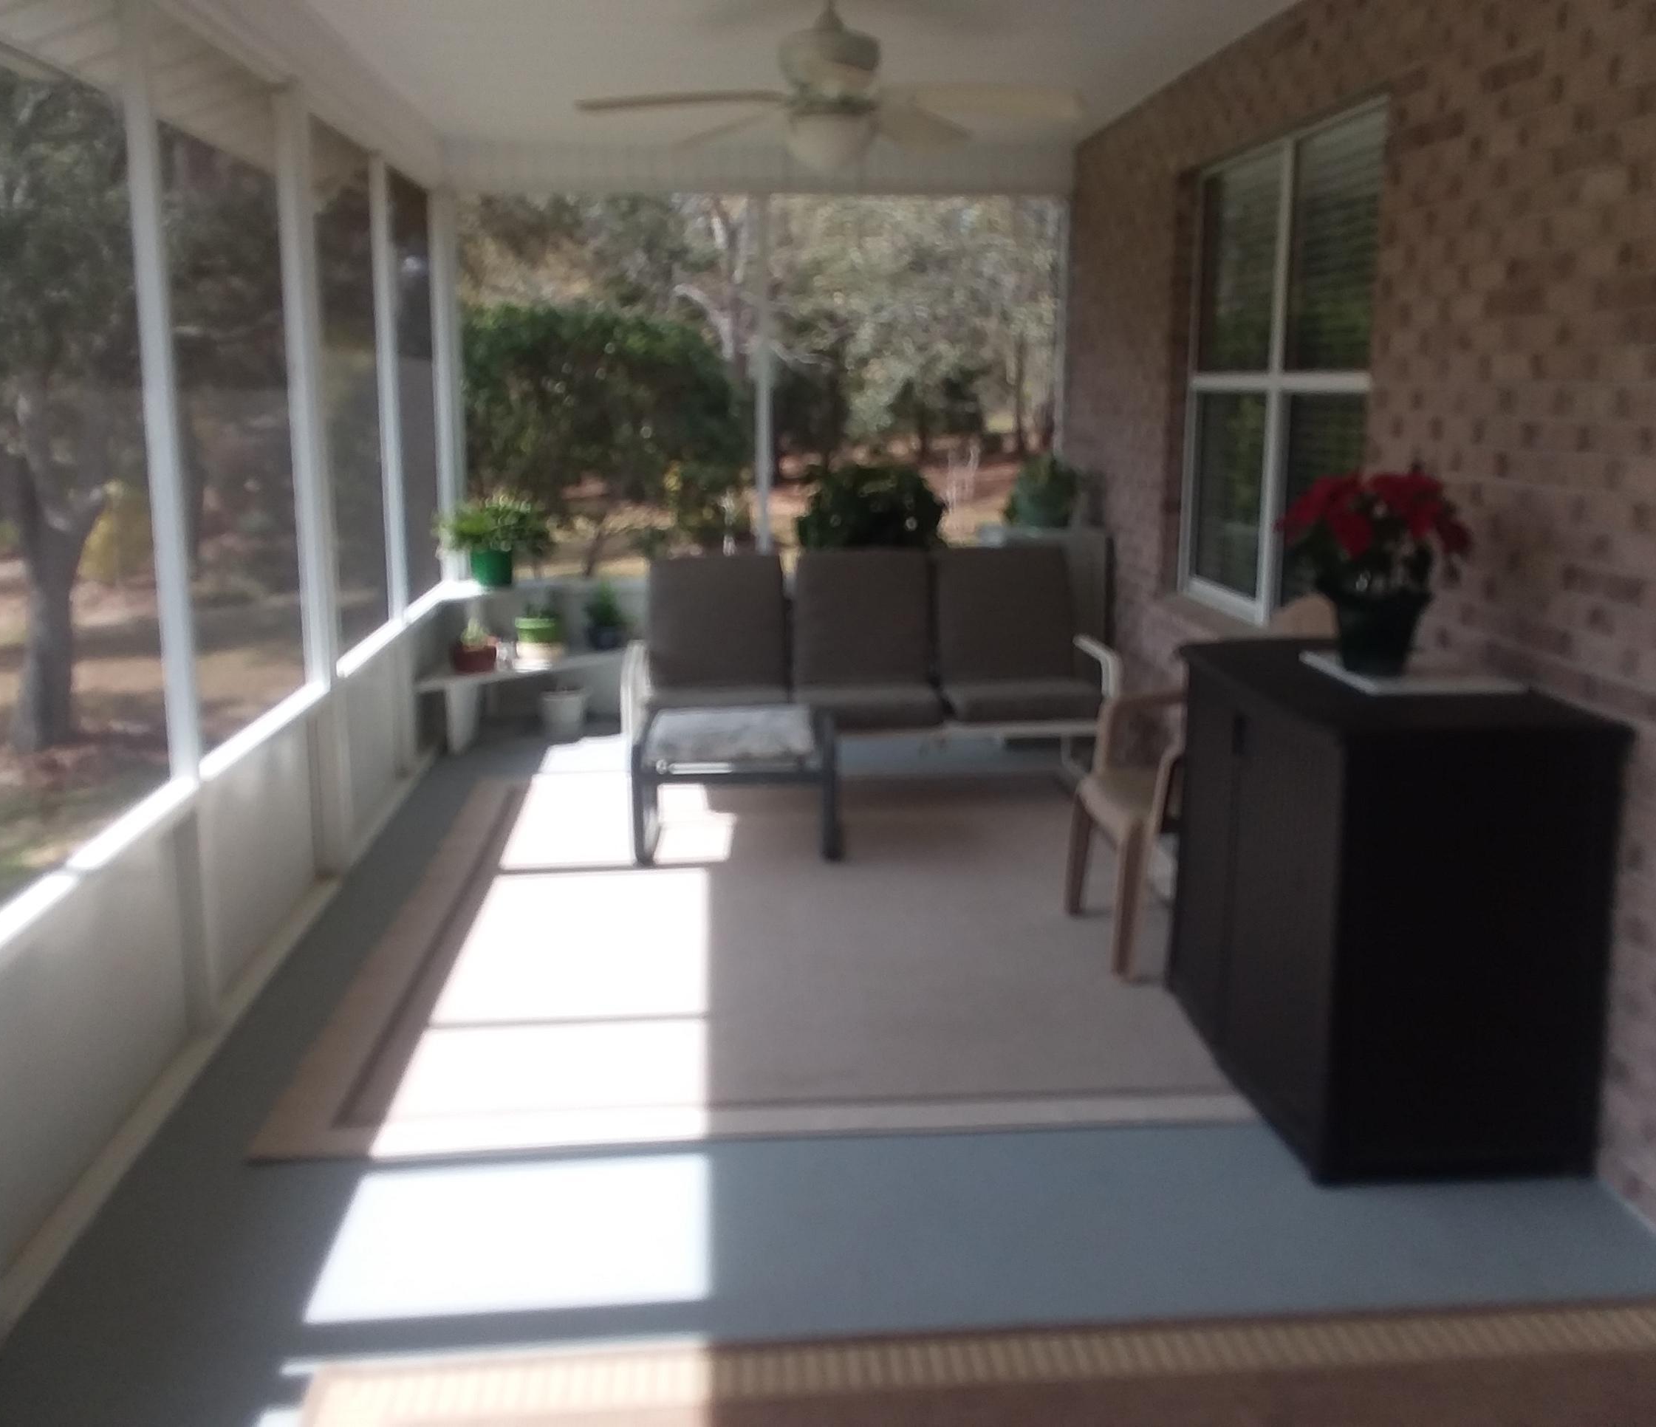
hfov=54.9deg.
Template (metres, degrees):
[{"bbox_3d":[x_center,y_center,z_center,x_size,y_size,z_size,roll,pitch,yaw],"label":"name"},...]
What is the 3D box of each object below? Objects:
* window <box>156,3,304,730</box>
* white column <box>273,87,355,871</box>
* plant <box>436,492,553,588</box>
[{"bbox_3d":[-1.484,-0.802,3.993,0.060,1.639,0.924,-1,11,-4],"label":"window"},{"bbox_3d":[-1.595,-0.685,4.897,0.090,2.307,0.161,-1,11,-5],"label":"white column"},{"bbox_3d":[-1.479,-0.772,7.083,0.489,0.419,0.465,-1,11,-5],"label":"plant"}]

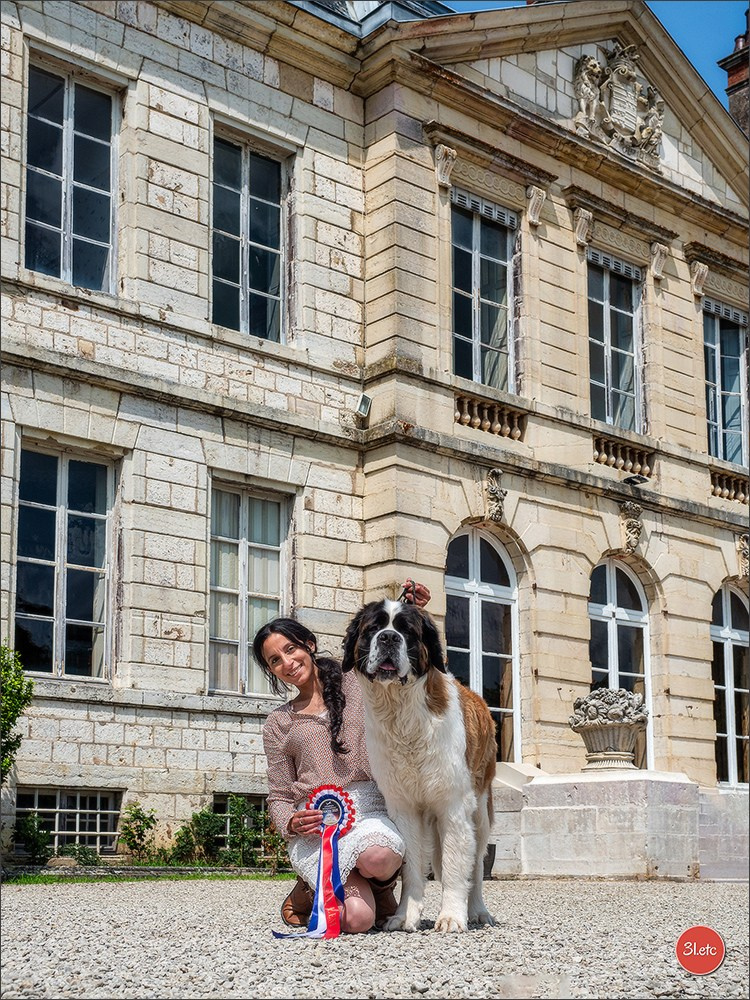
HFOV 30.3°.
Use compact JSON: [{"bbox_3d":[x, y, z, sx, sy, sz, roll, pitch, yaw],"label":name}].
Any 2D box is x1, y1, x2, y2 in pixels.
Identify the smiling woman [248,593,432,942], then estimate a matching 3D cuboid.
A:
[{"bbox_3d":[-0.122,0.836,4.500,0.560,1.070,0.640,4,-13,-15],"label":"smiling woman"}]

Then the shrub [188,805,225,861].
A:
[{"bbox_3d":[-1.701,3.361,14.000,0.360,0.540,0.340,0,-12,0],"label":"shrub"}]

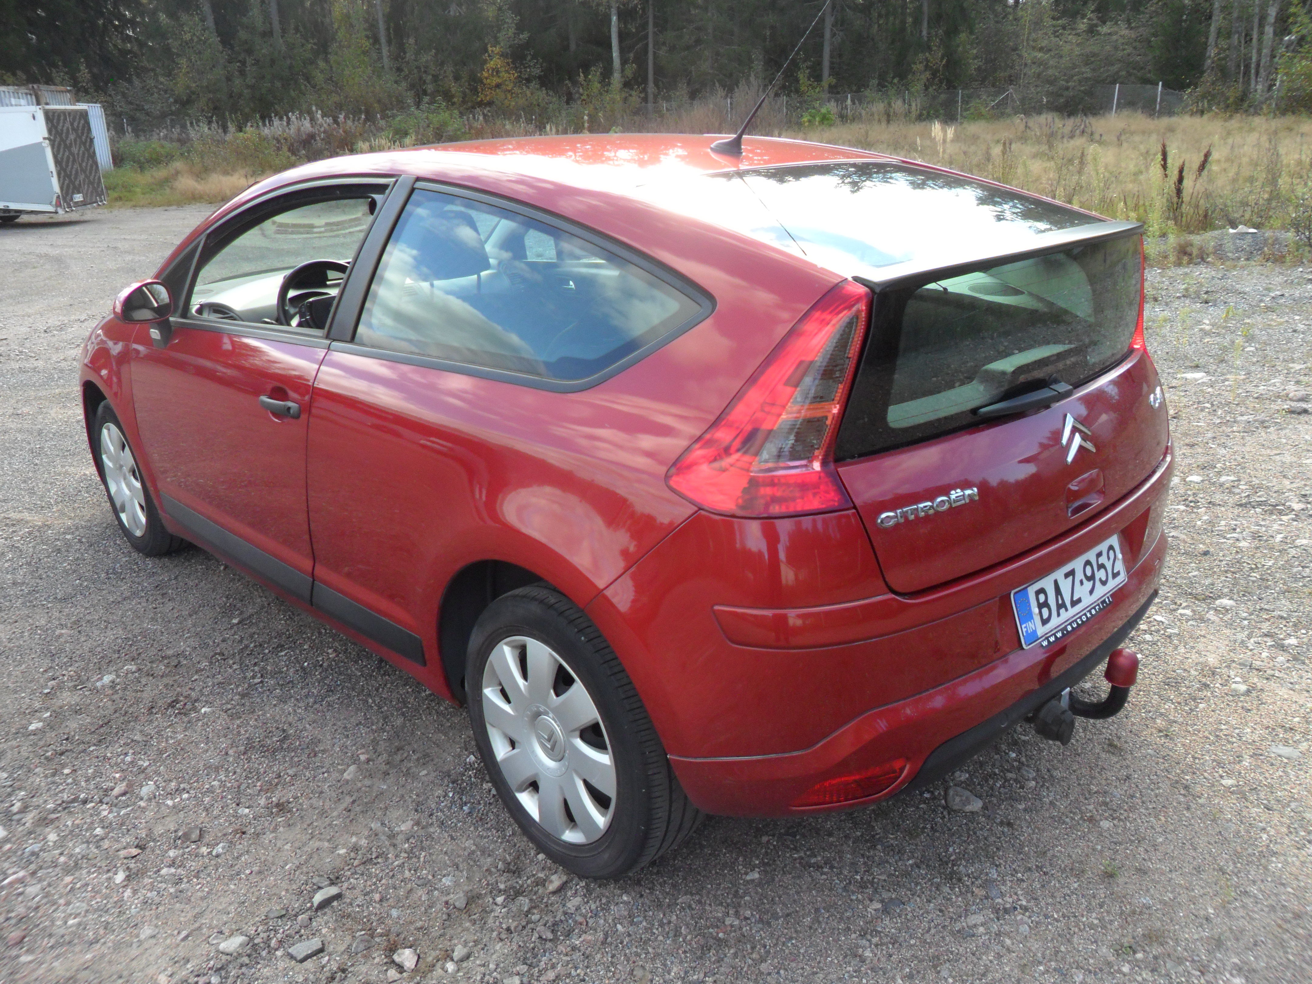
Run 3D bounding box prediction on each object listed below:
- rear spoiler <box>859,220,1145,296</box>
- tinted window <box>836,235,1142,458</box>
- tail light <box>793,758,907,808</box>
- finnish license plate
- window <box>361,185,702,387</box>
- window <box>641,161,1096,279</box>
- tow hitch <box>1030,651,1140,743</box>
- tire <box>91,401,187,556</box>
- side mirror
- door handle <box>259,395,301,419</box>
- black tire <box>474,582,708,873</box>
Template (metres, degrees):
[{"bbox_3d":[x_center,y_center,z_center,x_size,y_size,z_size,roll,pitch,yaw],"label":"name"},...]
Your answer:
[{"bbox_3d":[0.709,-0.475,2.010,1.050,0.055,0.105,-19,26,-40],"label":"rear spoiler"},{"bbox_3d":[0.759,-0.319,2.014,1.150,0.290,0.110,-19,12,-40],"label":"tinted window"},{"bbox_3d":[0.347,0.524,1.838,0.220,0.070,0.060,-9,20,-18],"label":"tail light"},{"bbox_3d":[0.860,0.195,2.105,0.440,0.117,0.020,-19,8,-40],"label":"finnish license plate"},{"bbox_3d":[-0.283,-0.421,2.046,1.041,0.374,0.060,17,-1,43],"label":"window"},{"bbox_3d":[0.450,-0.627,2.239,0.980,0.060,0.650,-19,38,-40],"label":"window"},{"bbox_3d":[0.876,0.428,2.132,0.140,0.255,0.200,-19,26,-40],"label":"tow hitch"},{"bbox_3d":[-1.964,-0.074,3.981,0.210,0.620,0.625,-19,26,-40],"label":"tire"},{"bbox_3d":[-1.526,-0.572,3.050,0.100,0.120,0.170,15,25,39],"label":"side mirror"},{"bbox_3d":[-0.975,-0.214,2.642,0.050,0.045,0.215,-19,26,-40],"label":"door handle"},{"bbox_3d":[-0.155,0.484,2.187,0.210,0.620,0.625,-19,26,-40],"label":"black tire"}]

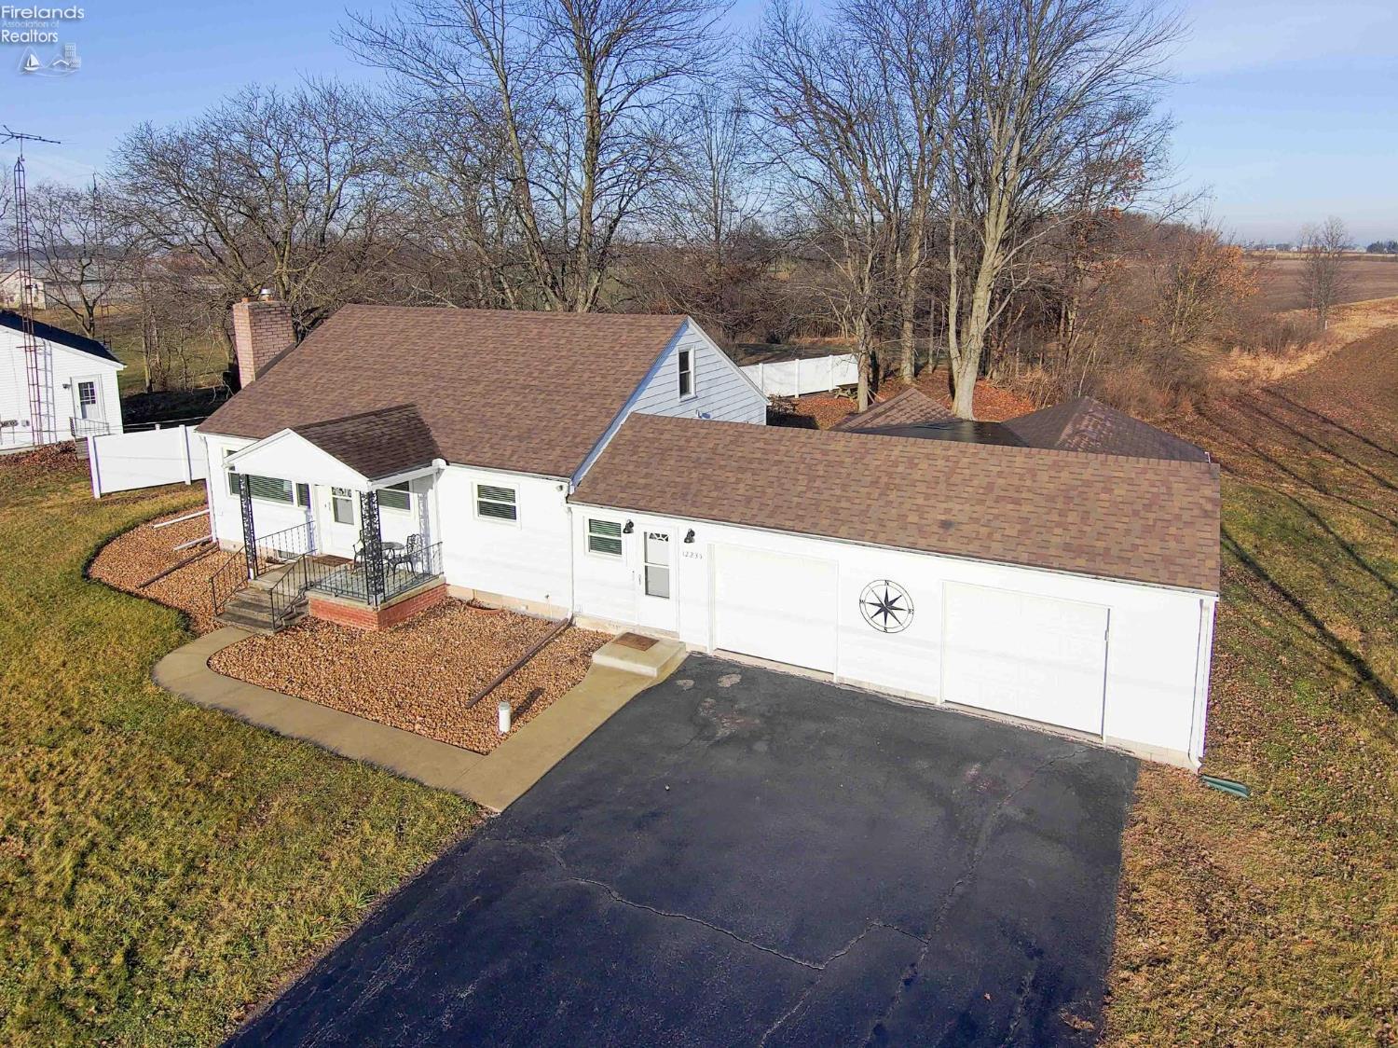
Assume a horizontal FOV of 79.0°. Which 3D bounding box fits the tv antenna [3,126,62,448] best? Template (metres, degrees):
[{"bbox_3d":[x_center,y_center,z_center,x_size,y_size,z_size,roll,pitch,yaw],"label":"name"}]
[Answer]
[{"bbox_3d":[-25.741,-8.872,32.757,2.321,11.867,1.700,1,17,6],"label":"tv antenna"}]

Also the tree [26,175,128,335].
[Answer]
[{"bbox_3d":[-51.266,-21.516,70.063,8.231,13.191,7.889,-12,21,-33],"label":"tree"}]

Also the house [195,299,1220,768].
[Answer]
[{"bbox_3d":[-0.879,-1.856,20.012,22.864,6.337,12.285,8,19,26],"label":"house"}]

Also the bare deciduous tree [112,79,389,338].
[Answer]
[{"bbox_3d":[-29.317,-19.094,55.370,17.325,17.907,16.603,-9,19,-25],"label":"bare deciduous tree"}]

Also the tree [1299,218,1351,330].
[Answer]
[{"bbox_3d":[63.723,-25.607,86.402,5.343,10.882,5.120,11,21,34],"label":"tree"}]

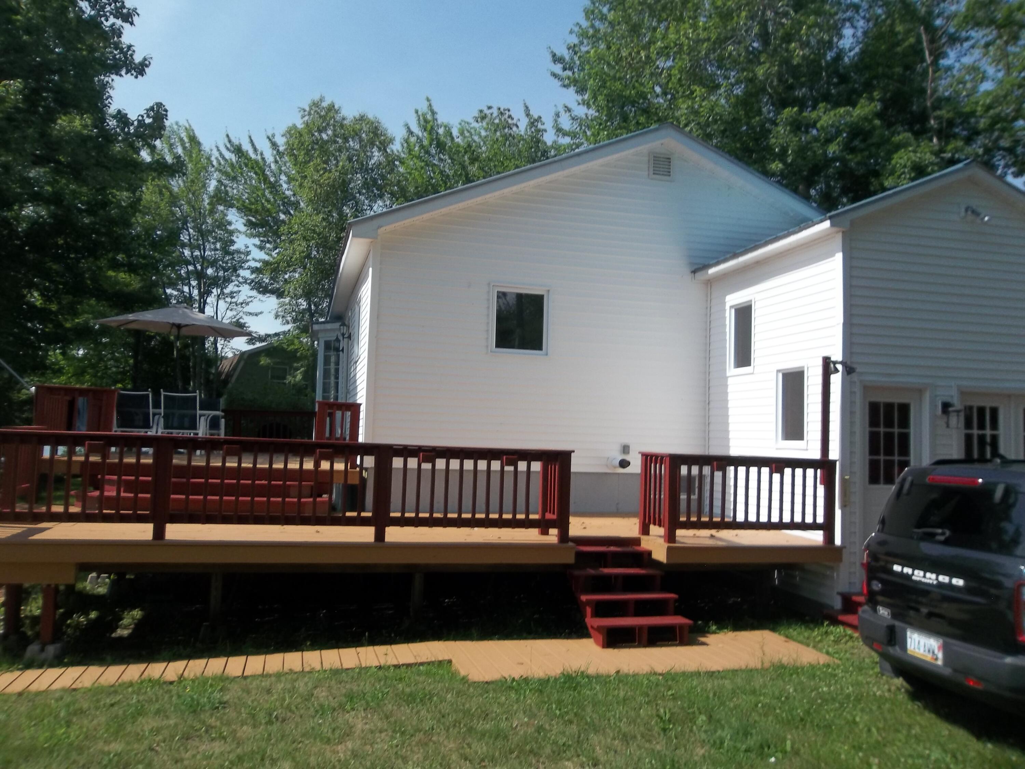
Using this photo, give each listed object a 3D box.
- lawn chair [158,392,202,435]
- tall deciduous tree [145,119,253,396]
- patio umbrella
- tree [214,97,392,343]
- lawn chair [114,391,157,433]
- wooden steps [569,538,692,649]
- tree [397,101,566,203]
[{"bbox_3d":[-5.452,0.661,13.199,0.640,1.020,0.720,3,-4,-15],"label":"lawn chair"},{"bbox_3d":[-10.467,-2.567,25.580,3.516,11.910,3.516,3,-4,-15],"label":"tall deciduous tree"},{"bbox_3d":[-5.909,-0.093,13.919,2.650,2.588,2.650,3,-4,-15],"label":"patio umbrella"},{"bbox_3d":[-6.931,-2.904,25.546,5.443,12.854,5.443,3,-4,-15],"label":"tree"},{"bbox_3d":[-6.130,0.621,13.018,0.640,1.020,0.720,3,-4,-15],"label":"lawn chair"},{"bbox_3d":[1.066,2.044,8.012,0.980,0.850,1.280,3,-4,-15],"label":"wooden steps"},{"bbox_3d":[-1.492,-3.088,27.509,6.002,13.922,6.002,3,-4,-15],"label":"tree"}]

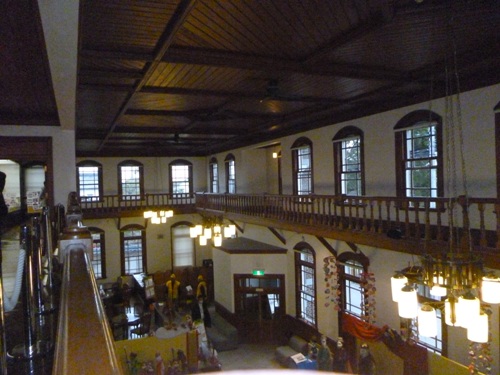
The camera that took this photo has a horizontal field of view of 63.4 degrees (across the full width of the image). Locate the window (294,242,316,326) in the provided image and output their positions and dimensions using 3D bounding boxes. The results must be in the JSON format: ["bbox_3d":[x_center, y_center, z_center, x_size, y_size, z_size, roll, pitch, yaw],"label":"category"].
[{"bbox_3d":[2.019,3.411,14.418,0.200,2.901,1.436,-2,1,-23],"label":"window"}]

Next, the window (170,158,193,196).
[{"bbox_3d":[-4.088,-0.490,24.172,1.414,2.341,0.200,-2,1,-23],"label":"window"}]

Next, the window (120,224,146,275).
[{"bbox_3d":[-6.597,3.566,23.081,1.407,2.921,0.200,-2,1,-23],"label":"window"}]

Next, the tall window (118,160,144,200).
[{"bbox_3d":[-6.737,-0.383,23.032,1.429,2.315,0.200,-2,1,-23],"label":"tall window"}]

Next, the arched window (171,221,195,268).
[{"bbox_3d":[-3.776,3.245,23.034,1.336,2.643,0.200,-2,0,-24],"label":"arched window"}]

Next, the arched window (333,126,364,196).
[{"bbox_3d":[2.885,-0.623,11.641,0.200,2.248,1.409,-2,0,-24],"label":"arched window"}]

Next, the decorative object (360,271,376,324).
[{"bbox_3d":[3.117,2.902,10.621,0.420,1.412,0.420,-2,0,-24],"label":"decorative object"}]

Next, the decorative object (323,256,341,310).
[{"bbox_3d":[2.485,2.927,12.330,0.420,1.580,0.460,-2,1,0],"label":"decorative object"}]

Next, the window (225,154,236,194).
[{"bbox_3d":[-0.936,-0.602,20.987,0.200,2.312,1.428,-2,1,-23],"label":"window"}]

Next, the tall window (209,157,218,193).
[{"bbox_3d":[-1.932,-0.539,22.537,0.200,2.248,1.409,-2,0,-24],"label":"tall window"}]

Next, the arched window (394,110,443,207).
[{"bbox_3d":[3.910,-0.619,9.325,0.200,2.263,1.394,-2,0,-24],"label":"arched window"}]

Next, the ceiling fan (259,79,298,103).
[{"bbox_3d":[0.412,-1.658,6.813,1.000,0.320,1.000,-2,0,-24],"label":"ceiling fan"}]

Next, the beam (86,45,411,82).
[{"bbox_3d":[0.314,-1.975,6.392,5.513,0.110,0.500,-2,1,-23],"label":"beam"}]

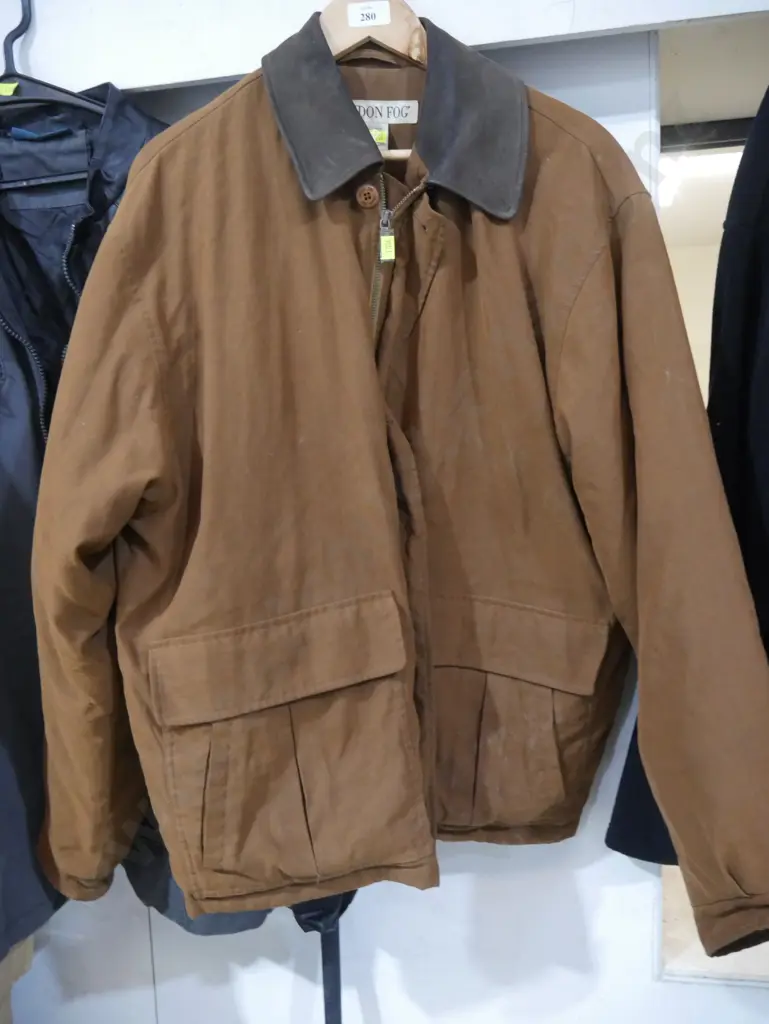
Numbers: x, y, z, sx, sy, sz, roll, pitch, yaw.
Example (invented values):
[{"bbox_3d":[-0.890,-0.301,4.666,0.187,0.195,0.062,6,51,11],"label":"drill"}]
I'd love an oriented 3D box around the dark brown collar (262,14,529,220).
[{"bbox_3d":[0.010,-0.366,0.775,0.250,0.200,0.135,-3,6,-10],"label":"dark brown collar"}]

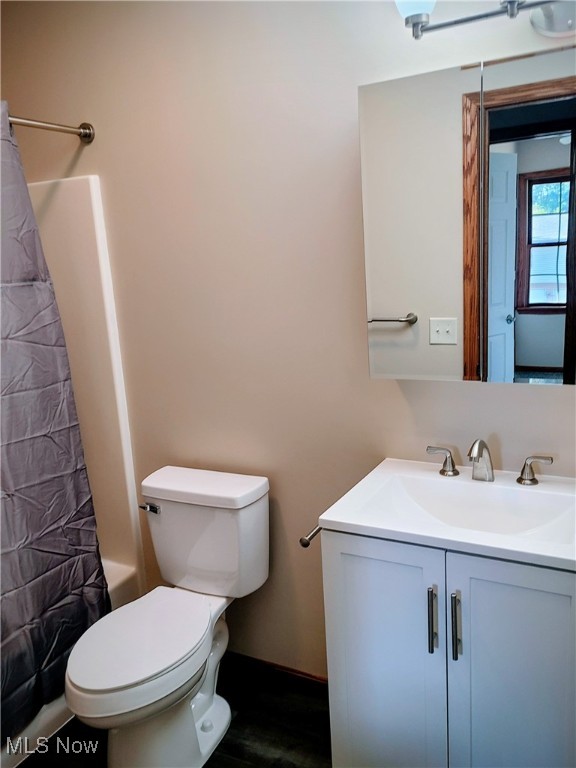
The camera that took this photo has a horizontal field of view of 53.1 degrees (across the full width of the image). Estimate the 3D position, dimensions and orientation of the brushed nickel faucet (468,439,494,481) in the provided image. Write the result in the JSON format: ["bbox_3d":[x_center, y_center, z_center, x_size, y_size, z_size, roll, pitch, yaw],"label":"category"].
[{"bbox_3d":[0.508,0.203,1.520,0.059,0.131,0.162,2,11,28],"label":"brushed nickel faucet"}]

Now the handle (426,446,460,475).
[{"bbox_3d":[0.439,0.215,1.637,0.093,0.076,0.054,2,11,28],"label":"handle"}]

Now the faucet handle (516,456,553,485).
[{"bbox_3d":[0.648,0.225,1.516,0.088,0.074,0.054,2,11,28],"label":"faucet handle"}]

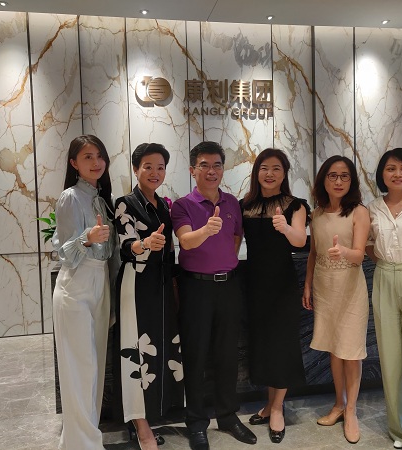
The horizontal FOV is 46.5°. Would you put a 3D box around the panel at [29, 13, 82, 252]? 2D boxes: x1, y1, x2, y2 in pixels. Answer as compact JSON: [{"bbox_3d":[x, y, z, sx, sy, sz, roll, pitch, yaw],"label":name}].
[{"bbox_3d":[-1.519,-0.967,5.006,0.510,2.502,0.030,-2,3,-11],"label":"panel"}]

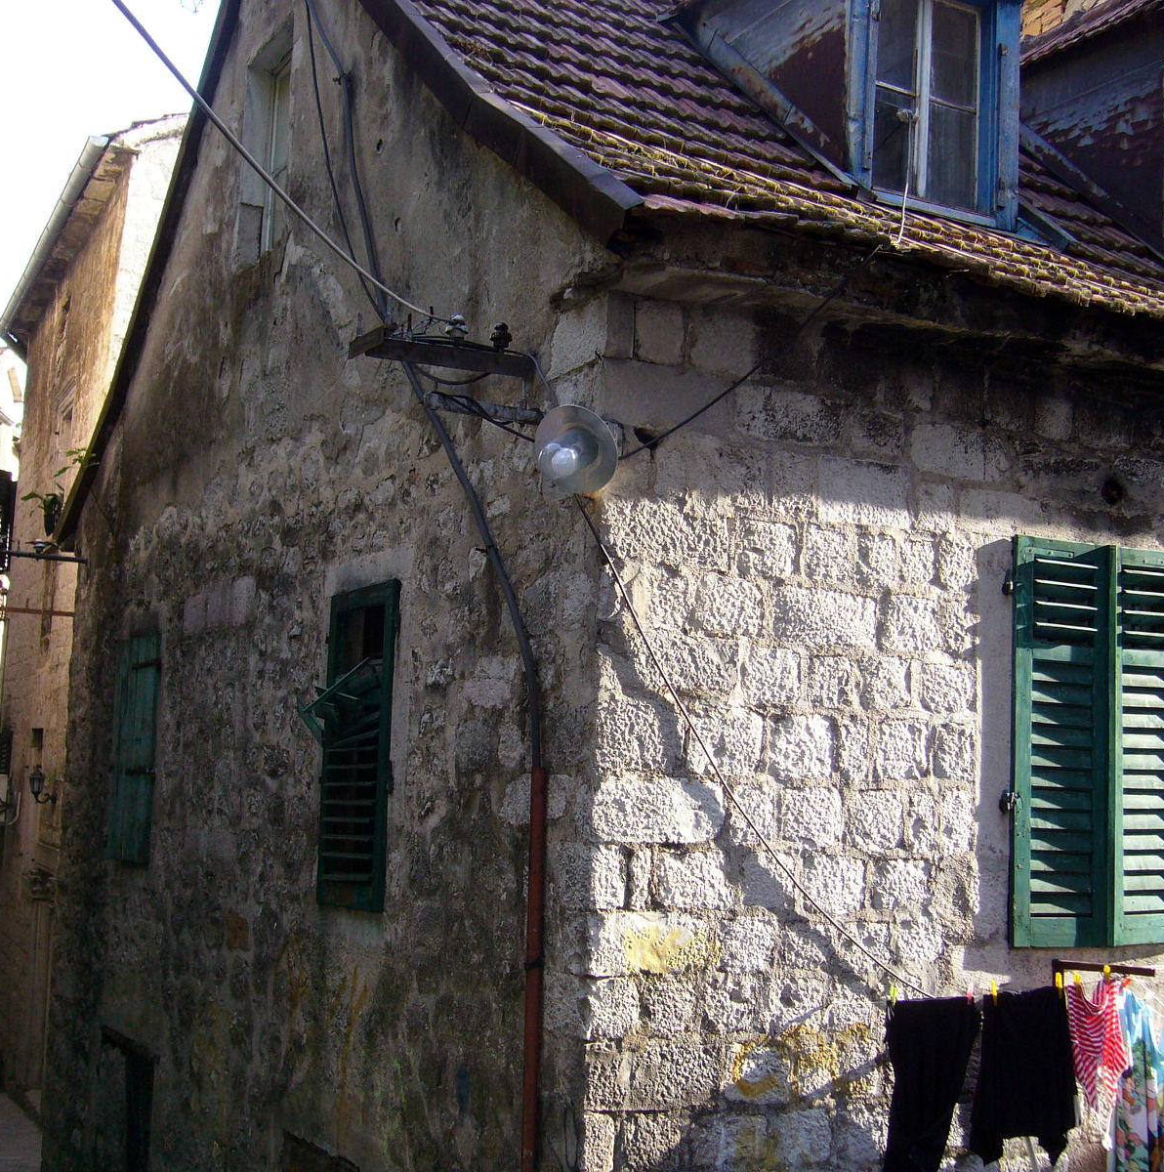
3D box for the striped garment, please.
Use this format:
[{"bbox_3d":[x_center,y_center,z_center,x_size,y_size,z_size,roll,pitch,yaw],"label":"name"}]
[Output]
[{"bbox_3d":[1.847,1.640,5.638,0.240,0.470,0.070,3,-7,-6],"label":"striped garment"}]

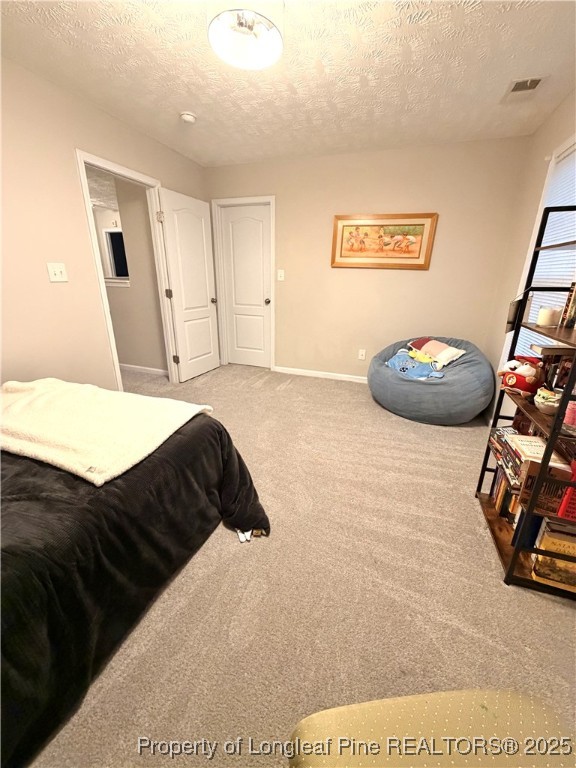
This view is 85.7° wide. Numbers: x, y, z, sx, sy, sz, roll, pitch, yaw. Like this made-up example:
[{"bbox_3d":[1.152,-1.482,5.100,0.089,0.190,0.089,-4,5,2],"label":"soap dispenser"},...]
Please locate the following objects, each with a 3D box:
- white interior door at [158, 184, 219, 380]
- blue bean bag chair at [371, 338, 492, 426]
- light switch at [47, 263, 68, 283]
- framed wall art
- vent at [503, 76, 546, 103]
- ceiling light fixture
[{"bbox_3d":[-1.117,-1.079,3.698,0.040,2.030,0.762,11,22,24],"label":"white interior door"},{"bbox_3d":[1.353,-0.047,3.029,1.060,0.690,1.030,13,23,28],"label":"blue bean bag chair"},{"bbox_3d":[-1.685,-0.819,2.283,0.014,0.120,0.120,8,21,18],"label":"light switch"},{"bbox_3d":[0.996,-1.514,3.326,1.035,0.525,0.030,8,21,18],"label":"framed wall art"},{"bbox_3d":[1.536,-1.913,2.031,0.200,0.015,0.300,8,21,18],"label":"vent"},{"bbox_3d":[-0.219,-1.763,1.629,0.375,0.100,0.375,1,20,0],"label":"ceiling light fixture"}]

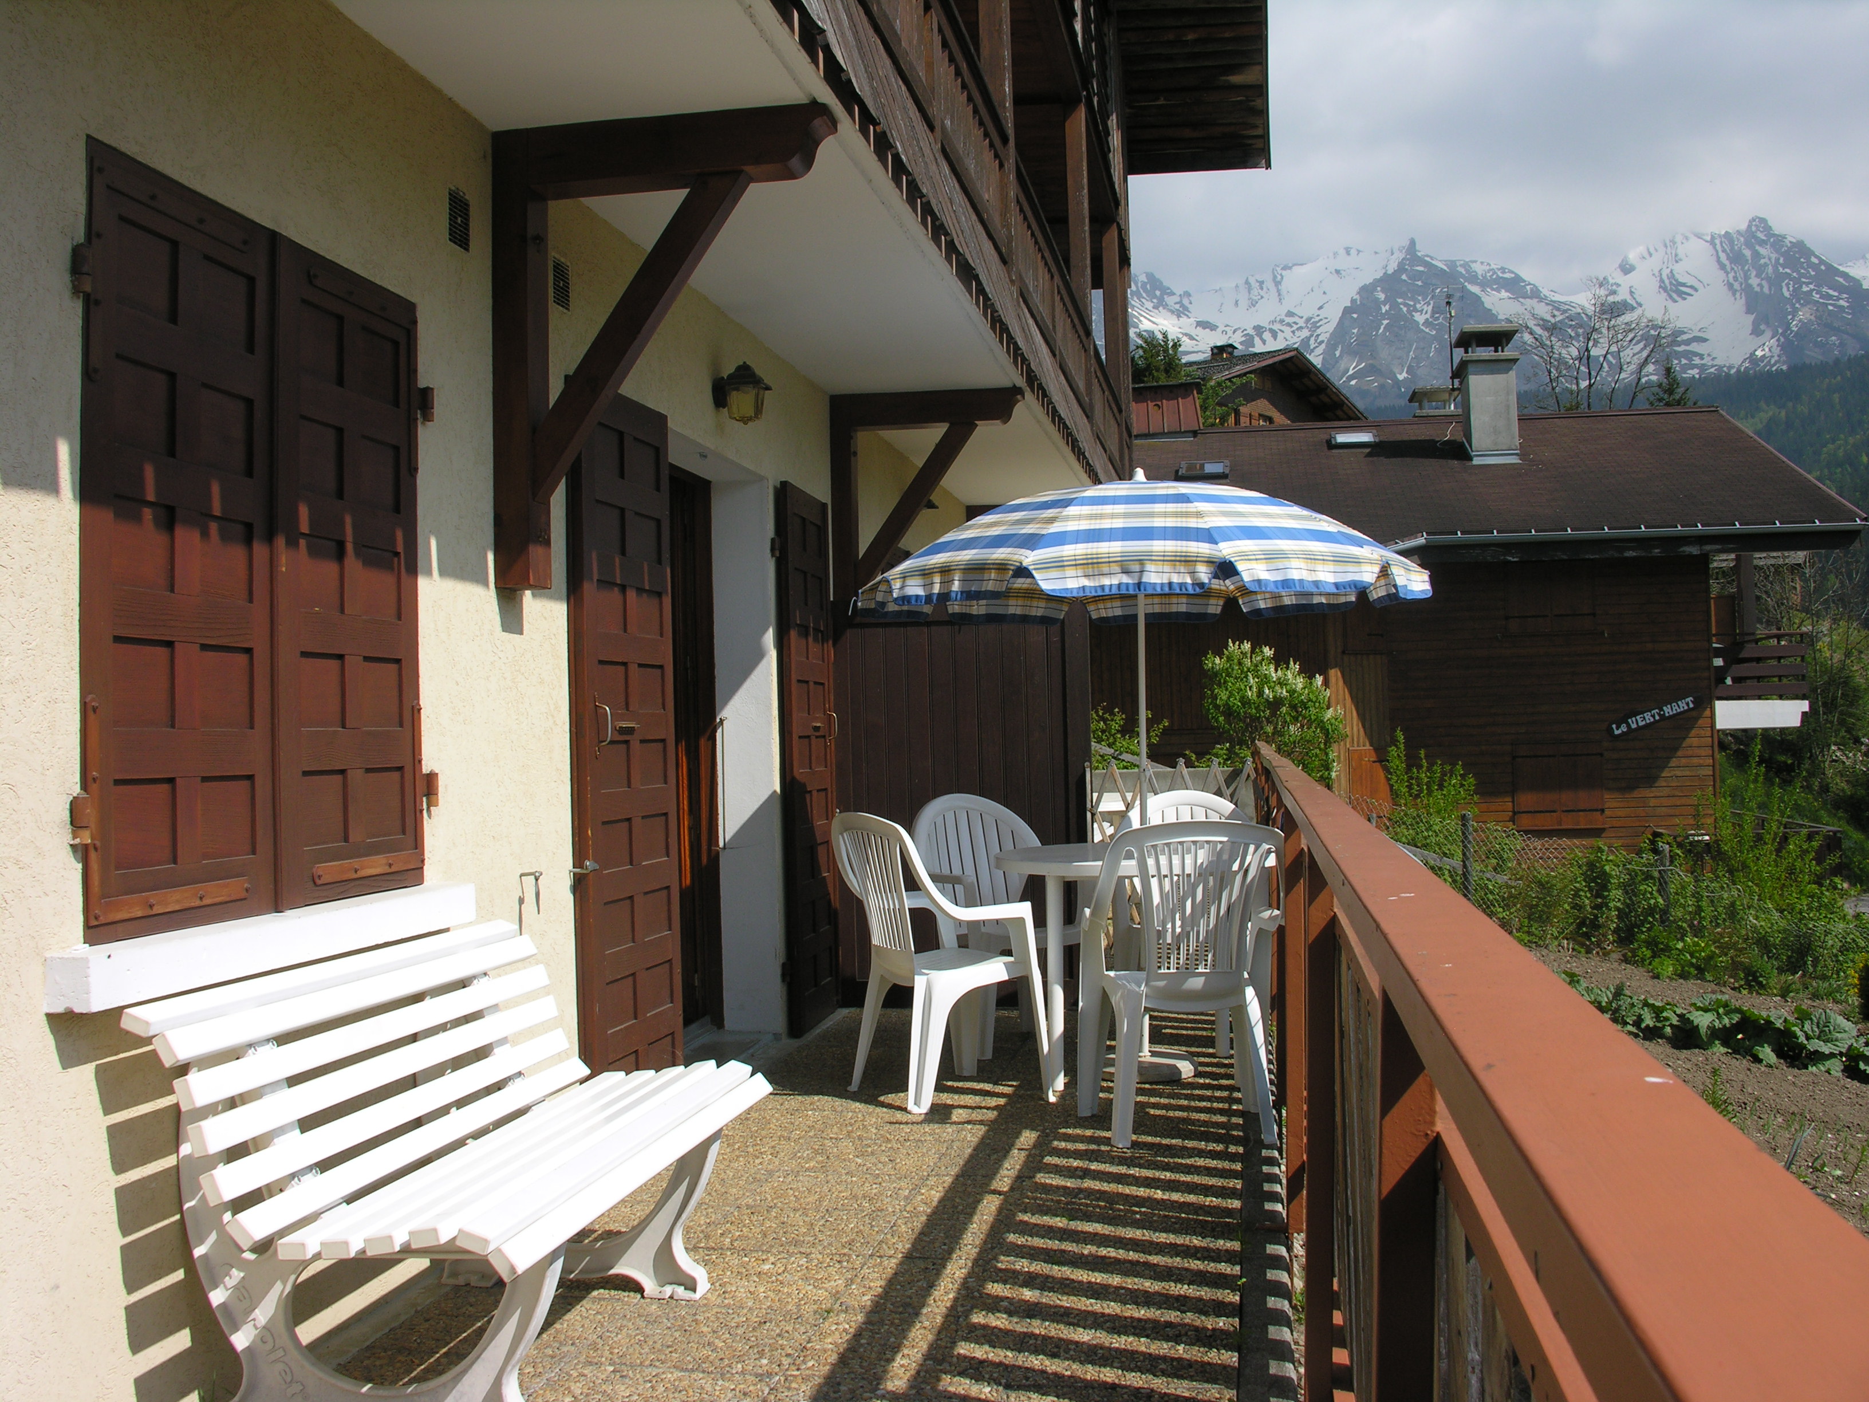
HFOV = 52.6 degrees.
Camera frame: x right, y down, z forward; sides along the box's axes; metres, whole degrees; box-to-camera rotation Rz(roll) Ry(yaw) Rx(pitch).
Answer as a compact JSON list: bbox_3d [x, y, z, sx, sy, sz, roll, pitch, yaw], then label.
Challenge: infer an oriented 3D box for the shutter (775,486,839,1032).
[{"bbox_3d":[-0.492,0.221,7.416,0.040,2.080,0.740,-1,-1,10],"label":"shutter"}]

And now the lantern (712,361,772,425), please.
[{"bbox_3d":[-0.639,-0.986,6.356,0.180,0.210,0.155,-1,-1,10],"label":"lantern"}]

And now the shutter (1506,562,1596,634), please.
[{"bbox_3d":[8.325,-1.448,25.500,1.200,1.080,0.060,-1,-1,10],"label":"shutter"}]

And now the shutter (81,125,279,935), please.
[{"bbox_3d":[-1.254,-0.243,3.147,0.035,1.235,0.565,-1,-1,10],"label":"shutter"}]

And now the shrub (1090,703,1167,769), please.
[{"bbox_3d":[1.675,0.427,17.000,1.000,1.050,0.950,-1,-1,10],"label":"shrub"}]

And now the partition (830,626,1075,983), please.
[{"bbox_3d":[0.115,0.445,7.943,1.070,1.650,0.080,-1,-1,10],"label":"partition"}]

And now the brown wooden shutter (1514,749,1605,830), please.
[{"bbox_3d":[8.433,1.182,25.500,1.220,1.120,0.060,-1,-1,10],"label":"brown wooden shutter"}]

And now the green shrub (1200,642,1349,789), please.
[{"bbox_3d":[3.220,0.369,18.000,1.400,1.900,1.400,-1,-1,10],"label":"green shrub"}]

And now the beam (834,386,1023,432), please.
[{"bbox_3d":[-0.026,-1.240,8.064,0.830,0.150,0.140,-1,-1,10],"label":"beam"}]

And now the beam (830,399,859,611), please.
[{"bbox_3d":[-0.385,-0.797,8.115,0.090,1.030,0.140,-1,-1,10],"label":"beam"}]

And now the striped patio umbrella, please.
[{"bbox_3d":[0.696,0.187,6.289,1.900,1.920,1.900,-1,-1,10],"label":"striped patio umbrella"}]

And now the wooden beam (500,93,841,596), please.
[{"bbox_3d":[-0.620,-0.821,4.473,0.835,1.085,0.130,-1,-1,10],"label":"wooden beam"}]

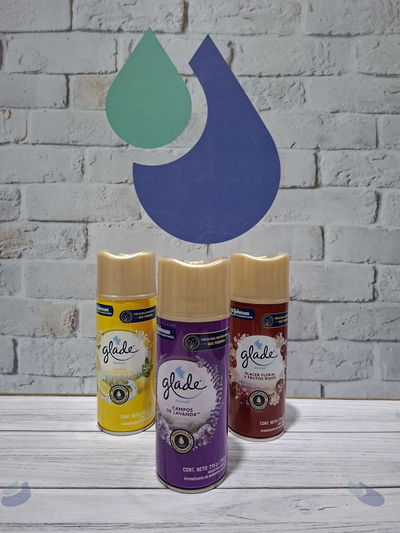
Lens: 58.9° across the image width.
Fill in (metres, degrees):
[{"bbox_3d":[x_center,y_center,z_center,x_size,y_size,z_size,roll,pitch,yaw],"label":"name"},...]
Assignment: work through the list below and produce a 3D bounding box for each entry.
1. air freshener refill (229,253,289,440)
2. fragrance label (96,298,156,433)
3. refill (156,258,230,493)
[{"bbox_3d":[0.059,0.076,0.359,0.059,0.179,0.059,2,6,10],"label":"air freshener refill"},{"bbox_3d":[-0.075,0.094,0.368,0.059,0.131,0.059,1,6,3],"label":"fragrance label"},{"bbox_3d":[-0.005,0.082,0.290,0.059,0.179,0.059,1,6,0],"label":"refill"}]

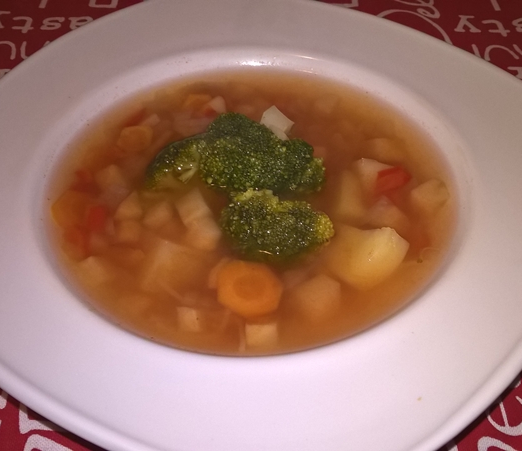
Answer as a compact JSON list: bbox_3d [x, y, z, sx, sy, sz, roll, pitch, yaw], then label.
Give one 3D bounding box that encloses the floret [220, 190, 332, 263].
[{"bbox_3d":[0.006,0.001,0.236,0.041,0.025,0.028,0,46,0],"label":"floret"}]

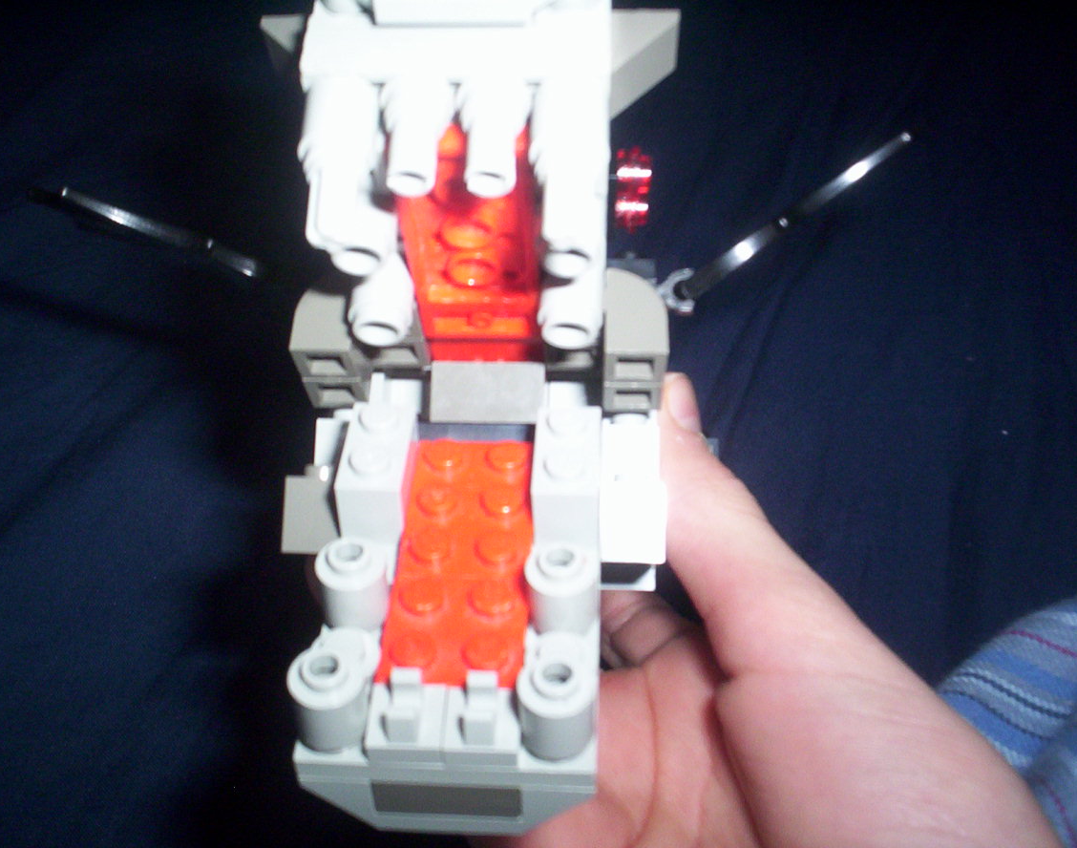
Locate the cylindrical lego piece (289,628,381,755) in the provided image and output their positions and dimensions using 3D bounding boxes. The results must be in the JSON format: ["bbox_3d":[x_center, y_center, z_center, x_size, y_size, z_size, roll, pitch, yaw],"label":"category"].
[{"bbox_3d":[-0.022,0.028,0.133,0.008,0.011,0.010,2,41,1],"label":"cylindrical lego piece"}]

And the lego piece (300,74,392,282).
[{"bbox_3d":[-0.020,-0.025,0.128,0.009,0.009,0.021,0,55,0],"label":"lego piece"}]

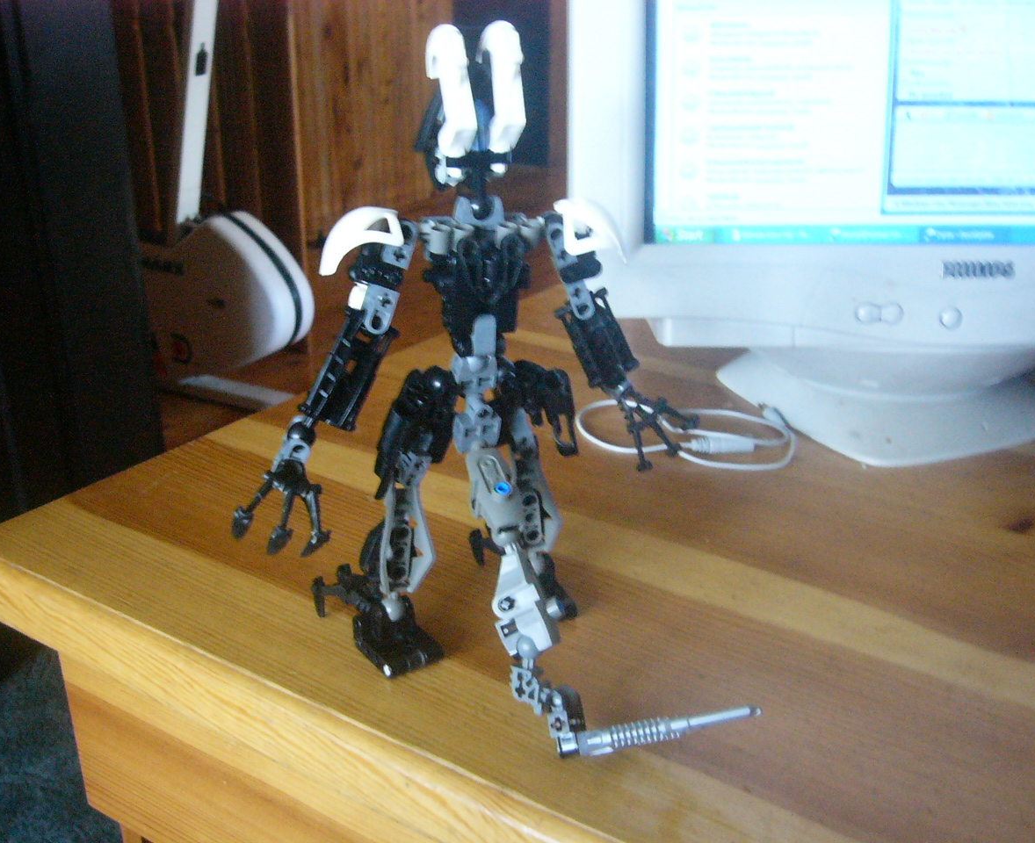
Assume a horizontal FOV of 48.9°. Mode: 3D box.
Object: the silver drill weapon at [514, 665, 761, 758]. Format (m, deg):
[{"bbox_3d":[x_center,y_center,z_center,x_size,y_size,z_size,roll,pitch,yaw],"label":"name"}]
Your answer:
[{"bbox_3d":[0.042,0.095,0.397,0.087,0.023,0.034,-6,23,-15],"label":"silver drill weapon"}]

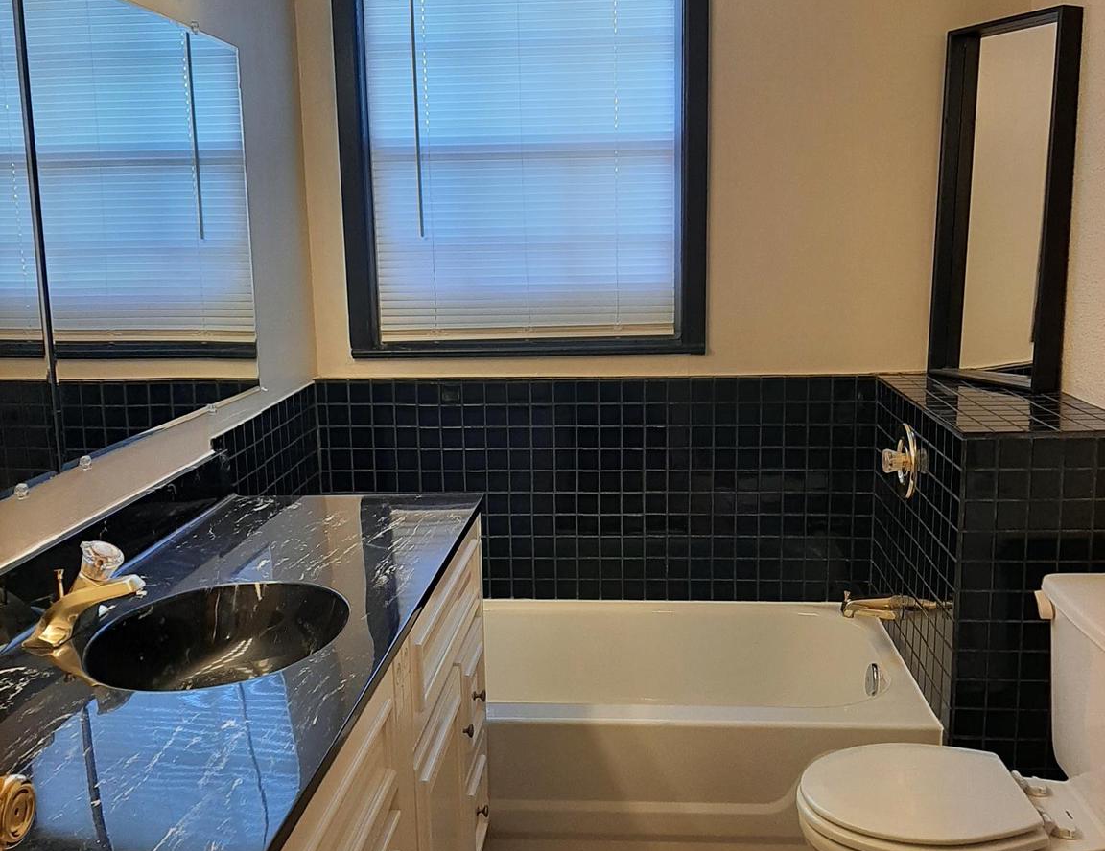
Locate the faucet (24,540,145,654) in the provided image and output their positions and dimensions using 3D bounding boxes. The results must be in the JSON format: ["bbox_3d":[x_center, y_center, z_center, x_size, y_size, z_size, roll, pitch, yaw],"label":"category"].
[{"bbox_3d":[-0.675,0.235,1.633,0.155,0.136,0.150,0,11,5],"label":"faucet"}]

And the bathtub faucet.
[{"bbox_3d":[0.766,0.429,2.657,0.147,0.070,0.056,0,11,5],"label":"bathtub faucet"}]

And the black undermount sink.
[{"bbox_3d":[-0.490,0.370,1.642,0.362,0.145,0.440,0,11,5],"label":"black undermount sink"}]

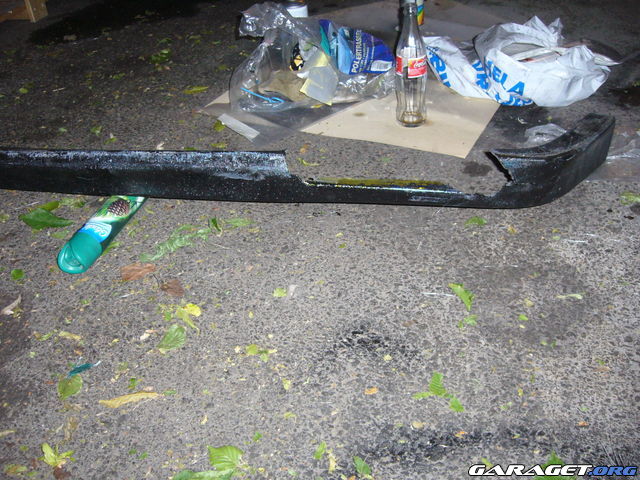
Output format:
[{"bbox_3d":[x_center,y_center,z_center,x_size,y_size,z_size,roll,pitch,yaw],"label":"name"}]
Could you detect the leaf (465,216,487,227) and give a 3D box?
[{"bbox_3d":[0.243,-0.029,1.018,0.035,0.012,0.026,-3,35,3],"label":"leaf"}]

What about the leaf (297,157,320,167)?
[{"bbox_3d":[-0.024,-0.146,1.224,0.048,0.009,0.021,23,44,34],"label":"leaf"}]

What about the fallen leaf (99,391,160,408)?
[{"bbox_3d":[-0.232,0.194,0.789,0.075,0.010,0.018,-13,38,-8],"label":"fallen leaf"}]

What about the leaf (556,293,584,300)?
[{"bbox_3d":[0.335,0.076,0.861,0.037,0.006,0.011,-7,35,-2],"label":"leaf"}]

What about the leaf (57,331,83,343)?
[{"bbox_3d":[-0.337,0.130,0.875,0.036,0.006,0.012,9,38,20],"label":"leaf"}]

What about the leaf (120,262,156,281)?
[{"bbox_3d":[-0.276,0.046,0.981,0.052,0.012,0.041,-12,36,-10],"label":"leaf"}]

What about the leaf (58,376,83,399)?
[{"bbox_3d":[-0.316,0.184,0.817,0.030,0.006,0.041,-21,40,-17],"label":"leaf"}]

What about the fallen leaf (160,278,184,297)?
[{"bbox_3d":[-0.209,0.069,0.946,0.041,0.007,0.029,21,46,31],"label":"fallen leaf"}]

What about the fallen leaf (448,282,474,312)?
[{"bbox_3d":[0.196,0.076,0.872,0.022,0.010,0.058,-15,39,-10],"label":"fallen leaf"}]

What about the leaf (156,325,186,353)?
[{"bbox_3d":[-0.190,0.130,0.853,0.029,0.010,0.050,9,37,19],"label":"leaf"}]

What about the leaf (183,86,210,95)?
[{"bbox_3d":[-0.283,-0.341,1.478,0.055,0.008,0.029,-34,45,-30],"label":"leaf"}]

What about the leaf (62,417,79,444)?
[{"bbox_3d":[-0.292,0.224,0.764,0.012,0.006,0.039,-8,38,-1],"label":"leaf"}]

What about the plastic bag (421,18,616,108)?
[{"bbox_3d":[0.427,-0.413,1.444,0.370,0.125,0.270,1,36,10],"label":"plastic bag"}]

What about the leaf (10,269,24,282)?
[{"bbox_3d":[-0.471,0.053,1.009,0.018,0.004,0.036,-30,43,-26],"label":"leaf"}]

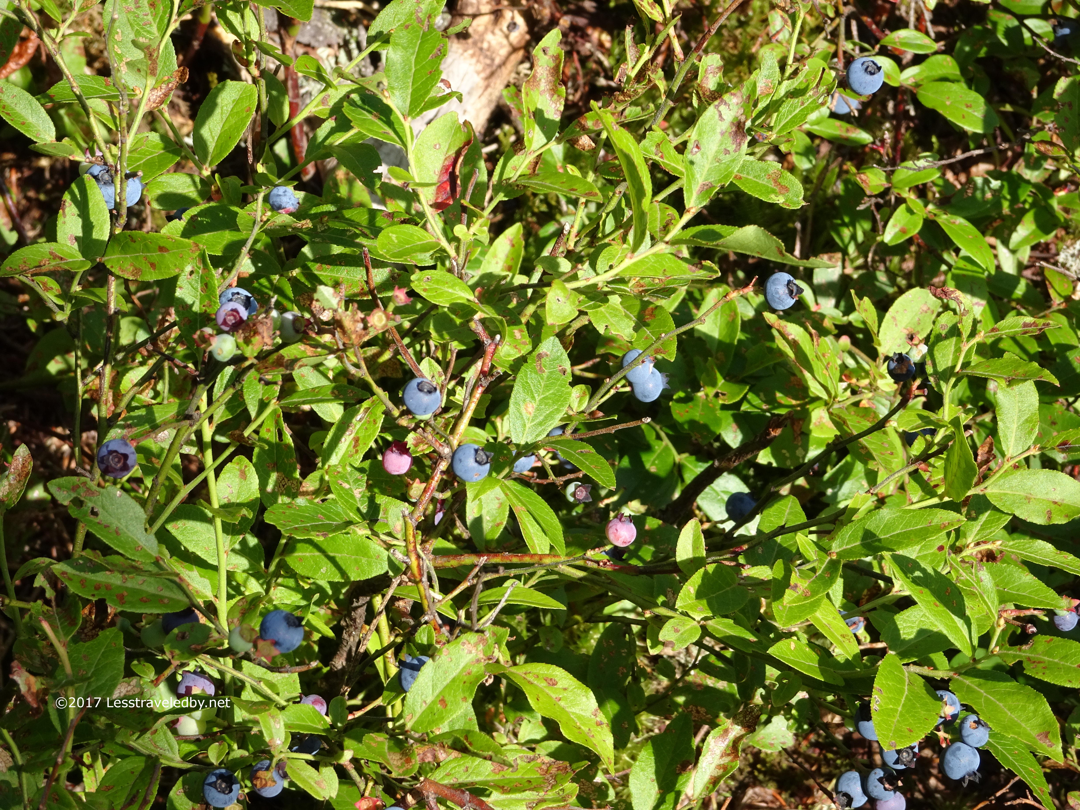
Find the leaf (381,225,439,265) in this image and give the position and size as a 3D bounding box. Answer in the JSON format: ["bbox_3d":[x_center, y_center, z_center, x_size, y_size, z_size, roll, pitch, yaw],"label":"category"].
[{"bbox_3d":[-0.030,-0.037,1.120,0.015,0.003,0.010,-6,59,-12],"label":"leaf"}]

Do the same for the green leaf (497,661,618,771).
[{"bbox_3d":[0.004,0.069,1.080,0.036,0.007,0.014,43,58,15],"label":"green leaf"}]

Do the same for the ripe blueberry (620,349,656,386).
[{"bbox_3d":[0.025,-0.010,1.210,0.009,0.009,0.009,-14,-5,20],"label":"ripe blueberry"}]

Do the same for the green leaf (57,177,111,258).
[{"bbox_3d":[-0.112,-0.046,1.183,0.013,0.004,0.022,-9,73,-6],"label":"green leaf"}]

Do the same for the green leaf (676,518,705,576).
[{"bbox_3d":[0.035,0.033,1.110,0.007,0.015,0.003,10,12,18],"label":"green leaf"}]

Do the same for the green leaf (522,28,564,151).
[{"bbox_3d":[0.001,-0.075,1.150,0.011,0.029,0.005,15,13,29],"label":"green leaf"}]

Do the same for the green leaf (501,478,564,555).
[{"bbox_3d":[-0.002,0.027,1.180,0.009,0.004,0.025,-27,73,-43],"label":"green leaf"}]

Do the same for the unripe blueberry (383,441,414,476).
[{"bbox_3d":[-0.034,0.013,1.154,0.007,0.008,0.007,8,24,-4],"label":"unripe blueberry"}]

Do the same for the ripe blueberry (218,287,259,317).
[{"bbox_3d":[-0.070,-0.023,1.120,0.009,0.009,0.008,3,-7,-24],"label":"ripe blueberry"}]

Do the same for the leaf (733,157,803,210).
[{"bbox_3d":[0.056,-0.055,1.187,0.021,0.004,0.011,23,61,6],"label":"leaf"}]

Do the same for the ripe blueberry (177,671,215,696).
[{"bbox_3d":[-0.081,0.066,1.125,0.009,0.008,0.009,-3,24,1],"label":"ripe blueberry"}]

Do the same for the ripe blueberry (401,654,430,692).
[{"bbox_3d":[-0.028,0.062,1.110,0.009,0.008,0.009,-24,36,19],"label":"ripe blueberry"}]

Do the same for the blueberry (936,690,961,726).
[{"bbox_3d":[0.094,0.071,1.123,0.008,0.008,0.008,7,51,-9],"label":"blueberry"}]

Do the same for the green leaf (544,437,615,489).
[{"bbox_3d":[0.010,0.014,1.190,0.023,0.004,0.009,34,53,20],"label":"green leaf"}]

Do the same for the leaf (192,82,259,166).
[{"bbox_3d":[-0.078,-0.070,1.195,0.014,0.004,0.026,30,78,4],"label":"leaf"}]

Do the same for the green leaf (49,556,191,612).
[{"bbox_3d":[-0.102,0.044,1.170,0.035,0.004,0.013,16,46,11],"label":"green leaf"}]

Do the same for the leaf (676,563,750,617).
[{"bbox_3d":[0.041,0.044,1.137,0.021,0.004,0.012,-21,66,-30],"label":"leaf"}]

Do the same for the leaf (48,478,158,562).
[{"bbox_3d":[-0.104,0.027,1.146,0.033,0.004,0.014,35,55,0],"label":"leaf"}]

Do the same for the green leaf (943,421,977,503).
[{"bbox_3d":[0.104,0.014,1.190,0.009,0.004,0.021,13,75,-15],"label":"green leaf"}]

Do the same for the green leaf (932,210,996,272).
[{"bbox_3d":[0.115,-0.044,1.300,0.009,0.004,0.025,-34,64,-28],"label":"green leaf"}]

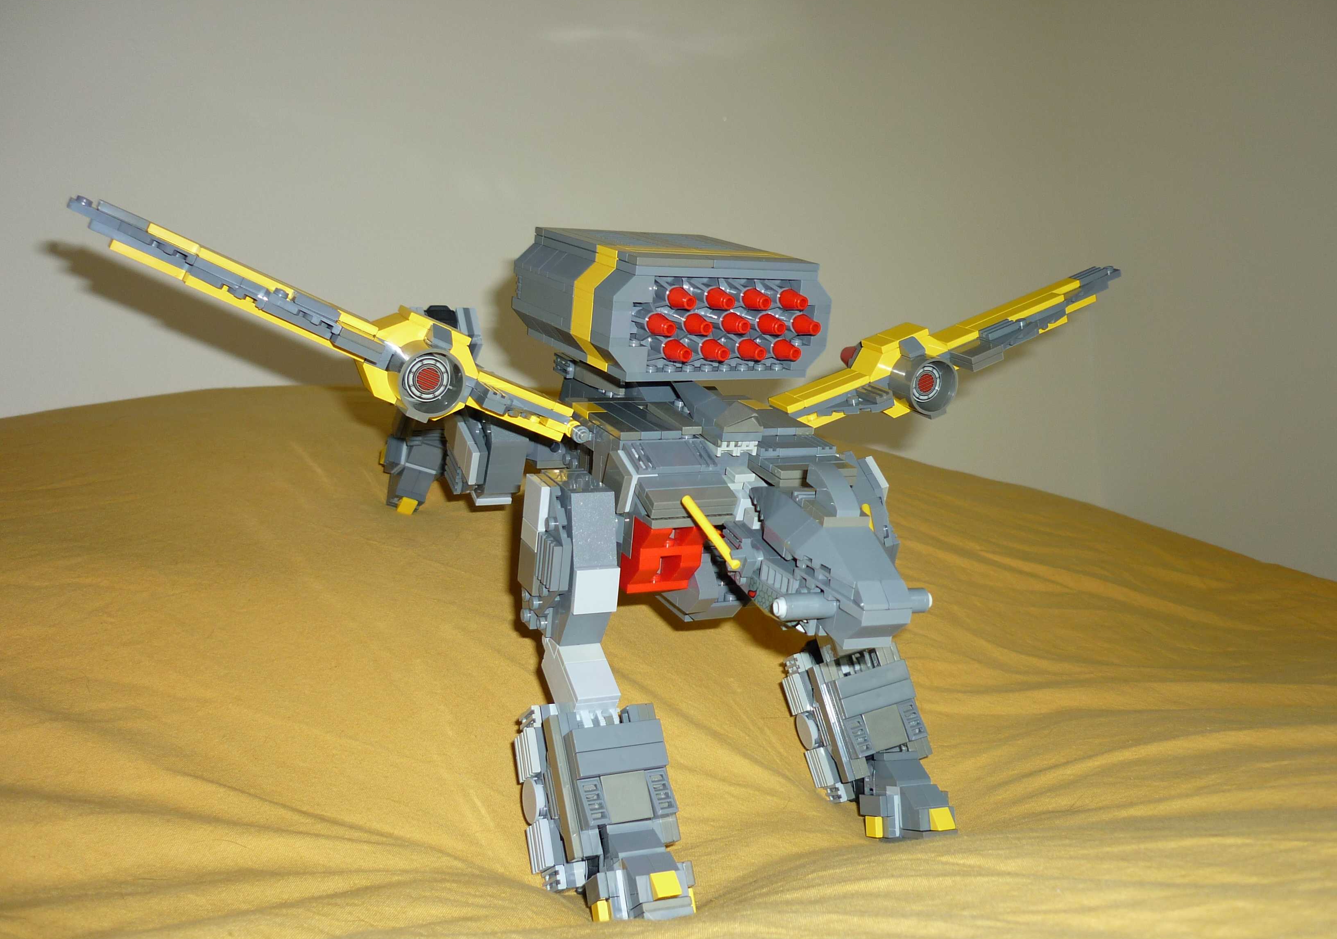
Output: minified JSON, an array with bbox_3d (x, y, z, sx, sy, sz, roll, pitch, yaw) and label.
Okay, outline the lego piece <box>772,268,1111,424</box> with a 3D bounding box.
[{"bbox_3d":[0.127,-0.057,0.566,0.186,0.032,0.062,-22,24,-17],"label":"lego piece"}]

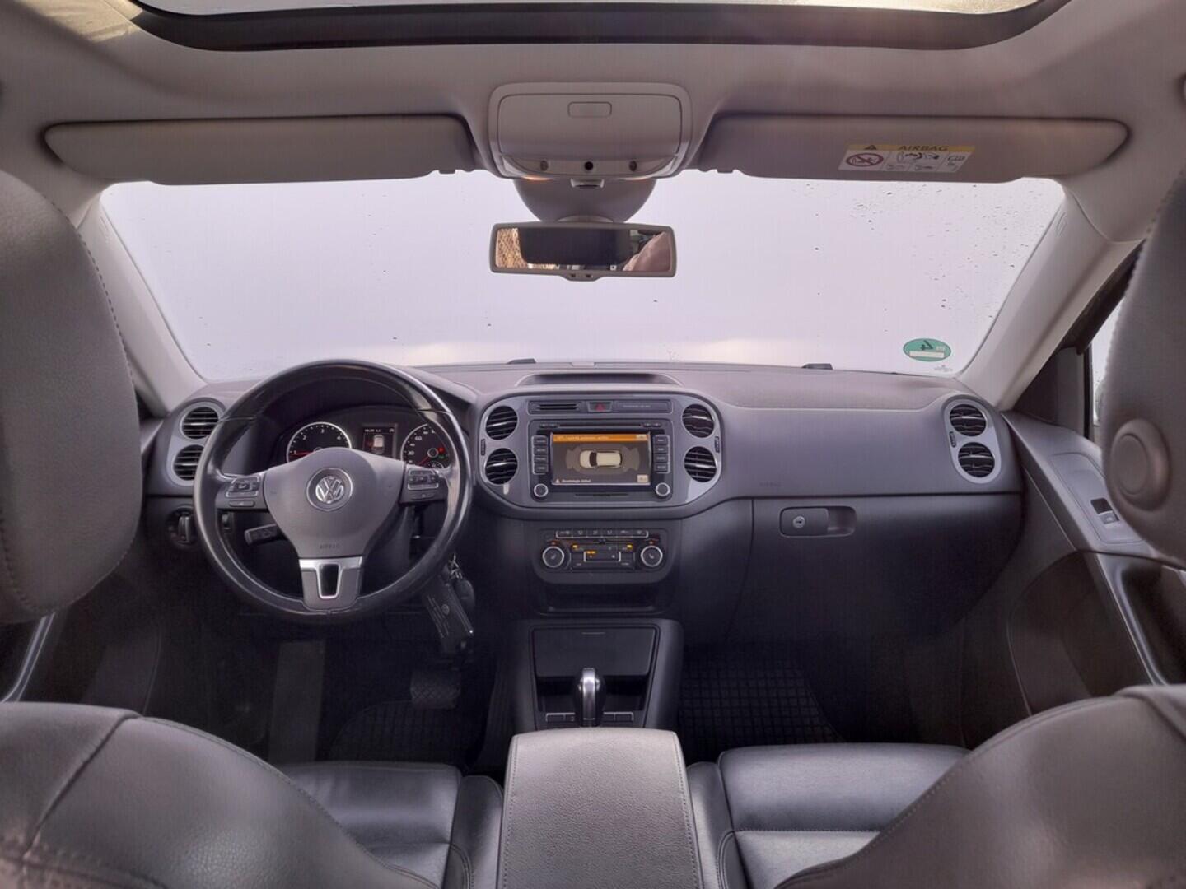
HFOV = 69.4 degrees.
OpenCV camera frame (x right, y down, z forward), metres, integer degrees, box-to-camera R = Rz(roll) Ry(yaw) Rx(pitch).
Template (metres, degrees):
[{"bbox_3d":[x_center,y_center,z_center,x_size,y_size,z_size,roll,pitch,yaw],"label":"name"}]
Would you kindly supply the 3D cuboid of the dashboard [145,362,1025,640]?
[{"bbox_3d":[-0.012,0.102,1.480,1.420,0.410,0.480,0,13,0],"label":"dashboard"}]

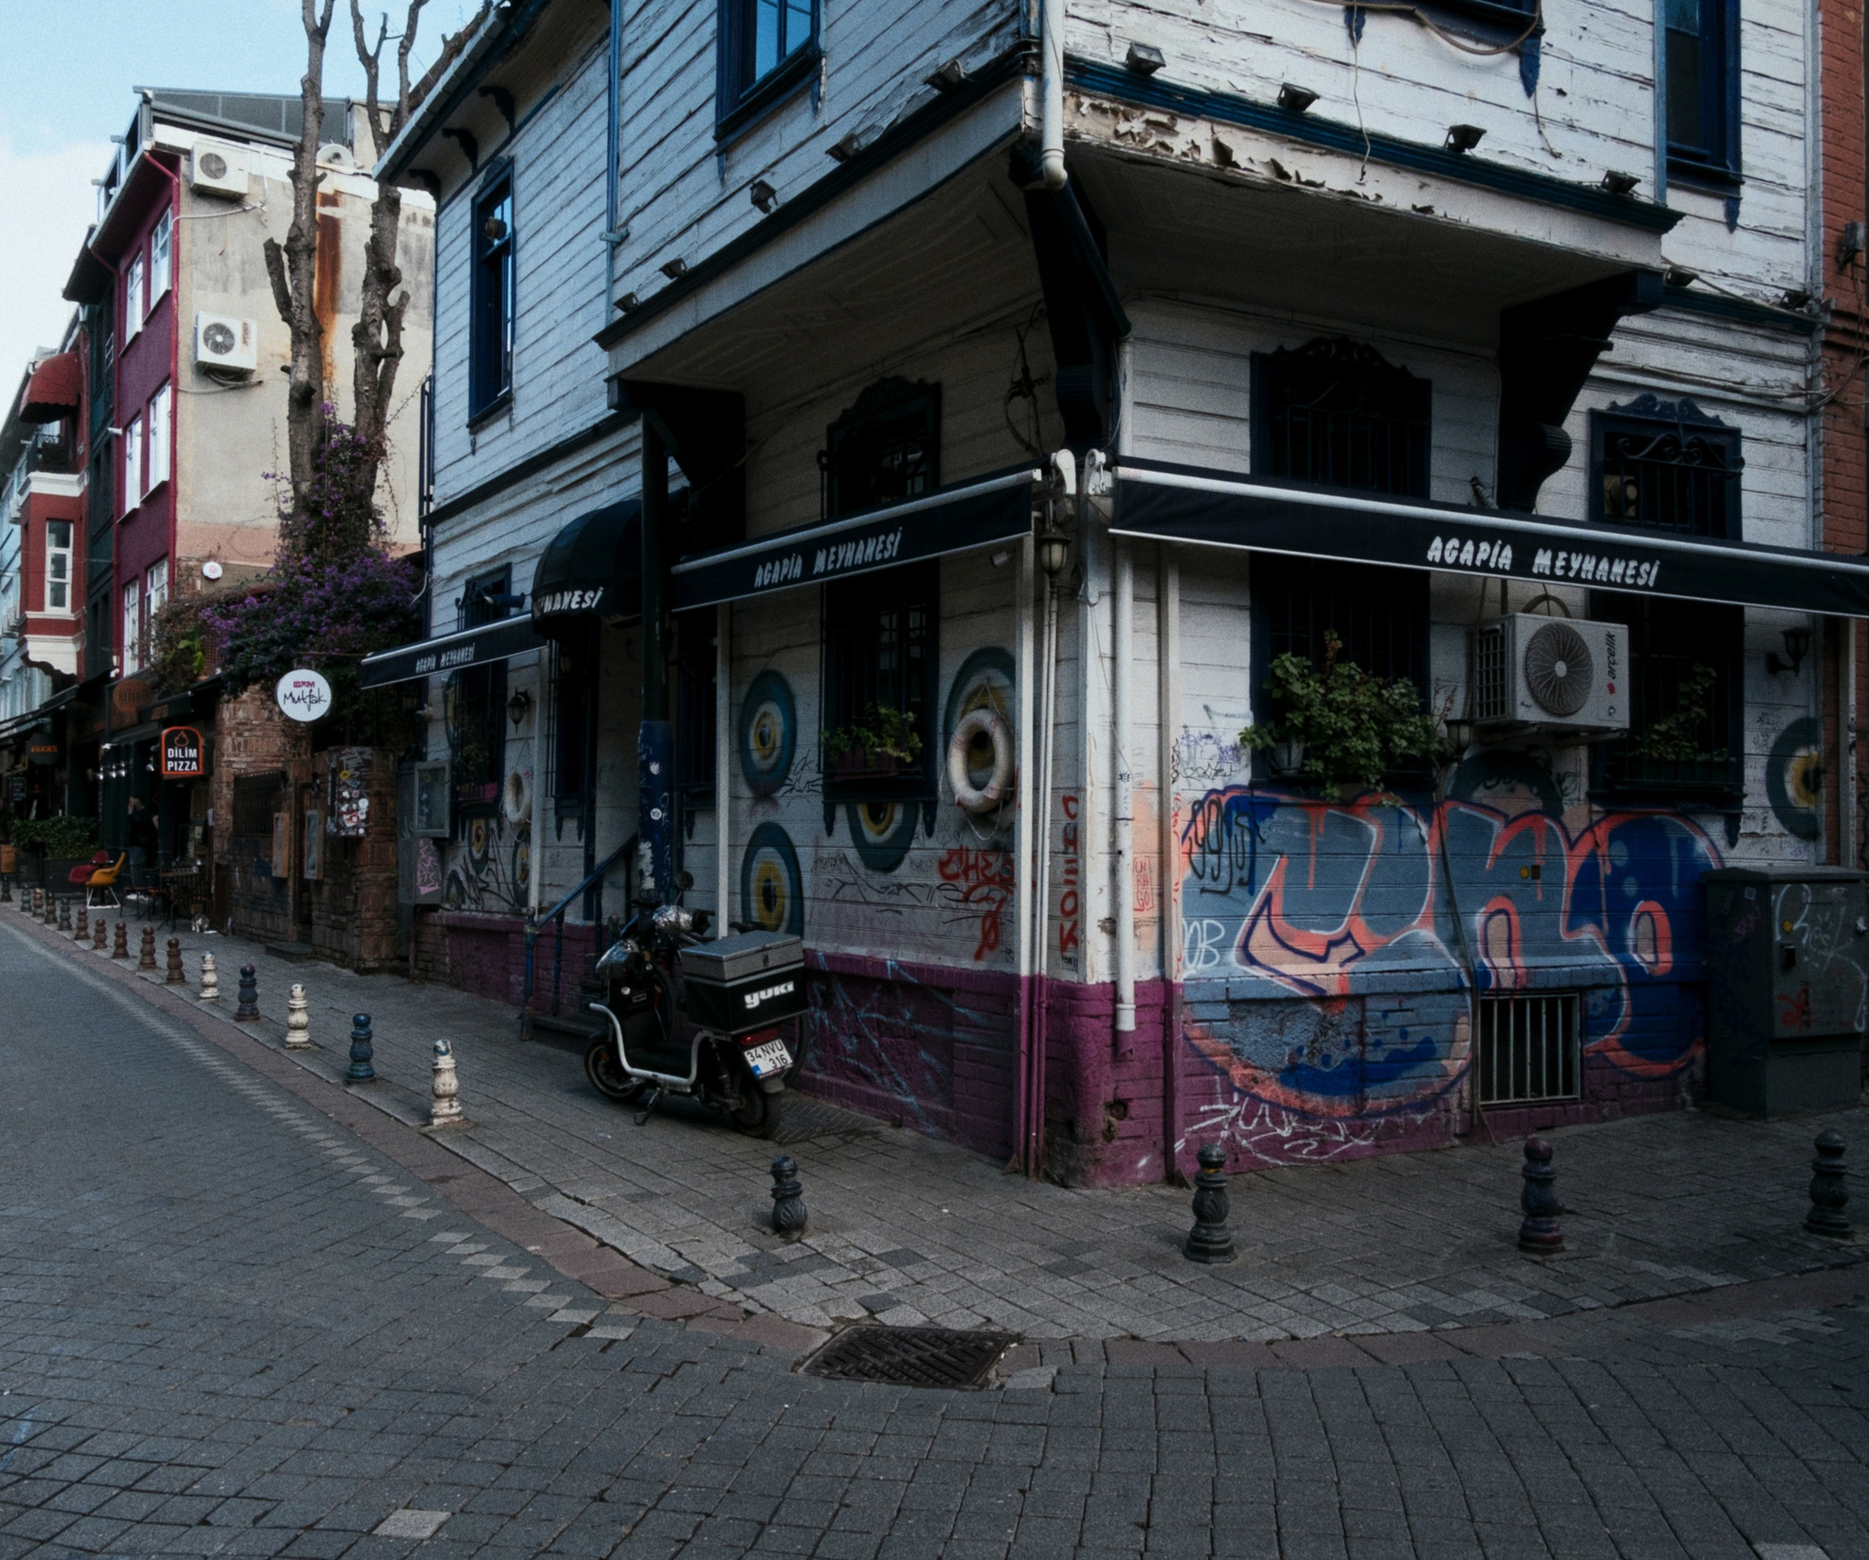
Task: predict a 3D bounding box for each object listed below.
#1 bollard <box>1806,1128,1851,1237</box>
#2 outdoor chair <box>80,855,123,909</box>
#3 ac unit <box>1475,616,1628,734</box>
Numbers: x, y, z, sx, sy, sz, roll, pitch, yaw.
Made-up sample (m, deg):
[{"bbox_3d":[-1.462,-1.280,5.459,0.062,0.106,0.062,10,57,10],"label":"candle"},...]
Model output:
[{"bbox_3d":[3.740,1.695,6.527,0.178,0.446,0.178,2,-3,-24],"label":"bollard"},{"bbox_3d":[-12.483,1.523,23.400,0.620,0.820,0.620,2,-2,-32],"label":"outdoor chair"},{"bbox_3d":[3.055,-0.522,7.733,0.800,0.530,0.280,1,-2,-25],"label":"ac unit"}]

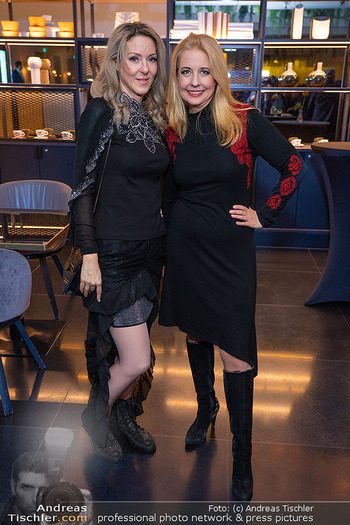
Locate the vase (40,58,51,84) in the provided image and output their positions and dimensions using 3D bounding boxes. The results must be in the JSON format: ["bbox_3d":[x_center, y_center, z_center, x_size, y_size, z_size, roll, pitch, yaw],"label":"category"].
[{"bbox_3d":[-1.338,-1.975,5.299,0.140,0.248,0.140,2,19,5],"label":"vase"}]

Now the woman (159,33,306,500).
[{"bbox_3d":[0.200,0.049,1.915,0.580,1.670,0.460,2,19,5],"label":"woman"}]

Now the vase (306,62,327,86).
[{"bbox_3d":[1.386,-1.795,4.881,0.145,0.222,0.145,2,19,5],"label":"vase"}]

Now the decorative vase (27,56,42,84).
[{"bbox_3d":[-1.400,-1.916,5.113,0.145,0.261,0.145,2,19,5],"label":"decorative vase"}]

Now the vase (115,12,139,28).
[{"bbox_3d":[-0.460,-2.273,4.901,0.243,0.232,0.231,2,19,5],"label":"vase"}]

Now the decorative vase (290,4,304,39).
[{"bbox_3d":[1.151,-2.240,4.755,0.107,0.302,0.107,2,19,5],"label":"decorative vase"}]

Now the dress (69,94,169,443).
[{"bbox_3d":[-0.206,0.095,2.016,0.410,1.440,0.360,-6,20,-20],"label":"dress"}]

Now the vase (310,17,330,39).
[{"bbox_3d":[1.367,-2.182,4.753,0.166,0.199,0.141,2,19,5],"label":"vase"}]

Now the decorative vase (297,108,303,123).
[{"bbox_3d":[1.625,-1.895,6.624,0.084,0.175,0.084,2,19,5],"label":"decorative vase"}]

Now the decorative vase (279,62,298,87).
[{"bbox_3d":[1.104,-1.804,4.906,0.151,0.223,0.151,2,19,5],"label":"decorative vase"}]

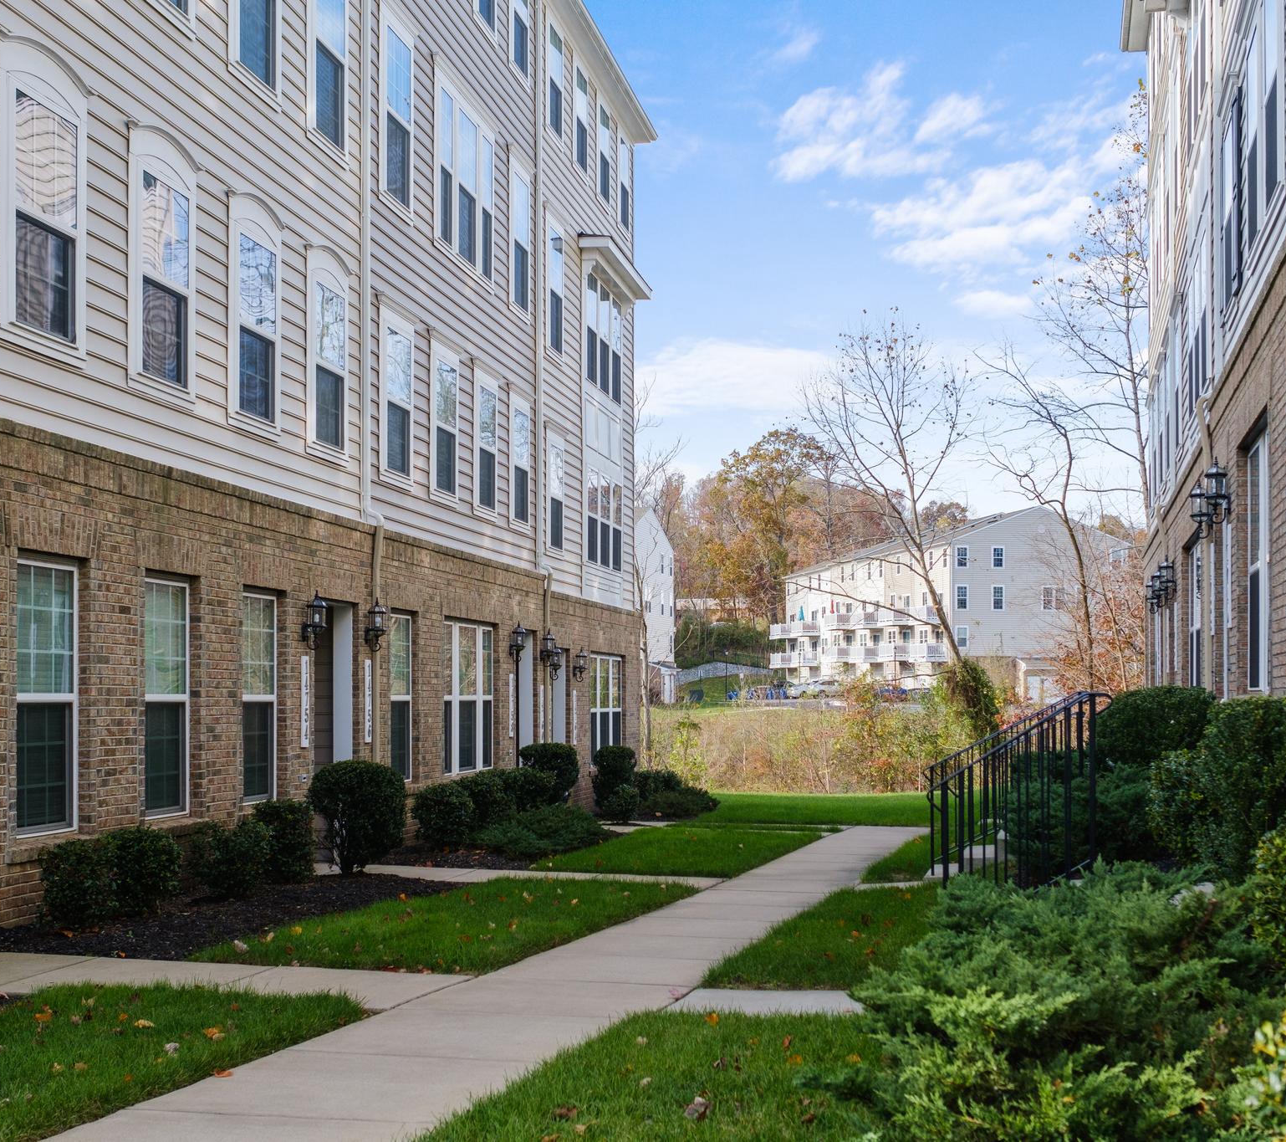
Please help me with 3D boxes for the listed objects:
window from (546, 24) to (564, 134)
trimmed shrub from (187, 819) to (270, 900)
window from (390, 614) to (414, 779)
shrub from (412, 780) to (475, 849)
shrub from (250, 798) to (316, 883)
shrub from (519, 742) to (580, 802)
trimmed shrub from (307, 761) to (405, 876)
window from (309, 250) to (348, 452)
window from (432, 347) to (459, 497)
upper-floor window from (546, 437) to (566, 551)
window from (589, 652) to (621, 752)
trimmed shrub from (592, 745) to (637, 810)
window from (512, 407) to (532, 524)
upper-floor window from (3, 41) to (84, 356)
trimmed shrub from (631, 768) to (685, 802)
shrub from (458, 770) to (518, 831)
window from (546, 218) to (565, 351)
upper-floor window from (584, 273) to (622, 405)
[{"bbox_3d":[-1.354,-7.603,25.881,0.100,1.680,1.020,0,-2,11],"label":"window"},{"bbox_3d":[-3.275,2.276,13.167,0.565,0.595,0.605,0,-2,11],"label":"trimmed shrub"},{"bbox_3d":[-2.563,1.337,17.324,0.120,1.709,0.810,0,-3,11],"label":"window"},{"bbox_3d":[-2.220,2.721,18.600,0.700,0.740,0.700,0,-2,0],"label":"shrub"},{"bbox_3d":[-2.886,2.160,13.350,0.530,0.649,0.530,0,-3,11],"label":"shrub"},{"bbox_3d":[-1.308,2.955,23.409,0.797,1.059,0.797,0,-2,11],"label":"shrub"},{"bbox_3d":[-2.439,2.102,14.250,0.820,0.974,0.820,0,-3,11],"label":"trimmed shrub"},{"bbox_3d":[-3.158,-2.164,16.719,0.120,1.947,1.059,0,-2,11],"label":"window"},{"bbox_3d":[-2.423,-1.781,20.465,0.100,1.700,1.000,0,-2,11],"label":"window"},{"bbox_3d":[-1.228,-1.087,23.599,0.110,1.589,0.980,0,-2,11],"label":"upper-floor window"},{"bbox_3d":[-0.658,2.489,29.765,0.120,1.917,2.623,0,-2,11],"label":"window"},{"bbox_3d":[-0.472,3.429,27.344,0.706,1.059,0.706,0,-2,11],"label":"trimmed shrub"},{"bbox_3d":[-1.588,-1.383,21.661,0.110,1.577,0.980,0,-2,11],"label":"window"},{"bbox_3d":[-3.847,-2.352,10.715,0.120,1.729,1.005,0,-3,11],"label":"upper-floor window"},{"bbox_3d":[0.249,3.459,26.900,0.800,0.550,0.900,0,-2,11],"label":"trimmed shrub"},{"bbox_3d":[-1.667,2.459,17.800,0.580,0.660,0.640,0,-2,11],"label":"shrub"},{"bbox_3d":[-1.351,-4.401,25.900,0.100,1.920,1.020,0,-2,11],"label":"window"},{"bbox_3d":[-0.612,-3.665,26.662,0.120,1.543,2.745,0,-3,11],"label":"upper-floor window"}]

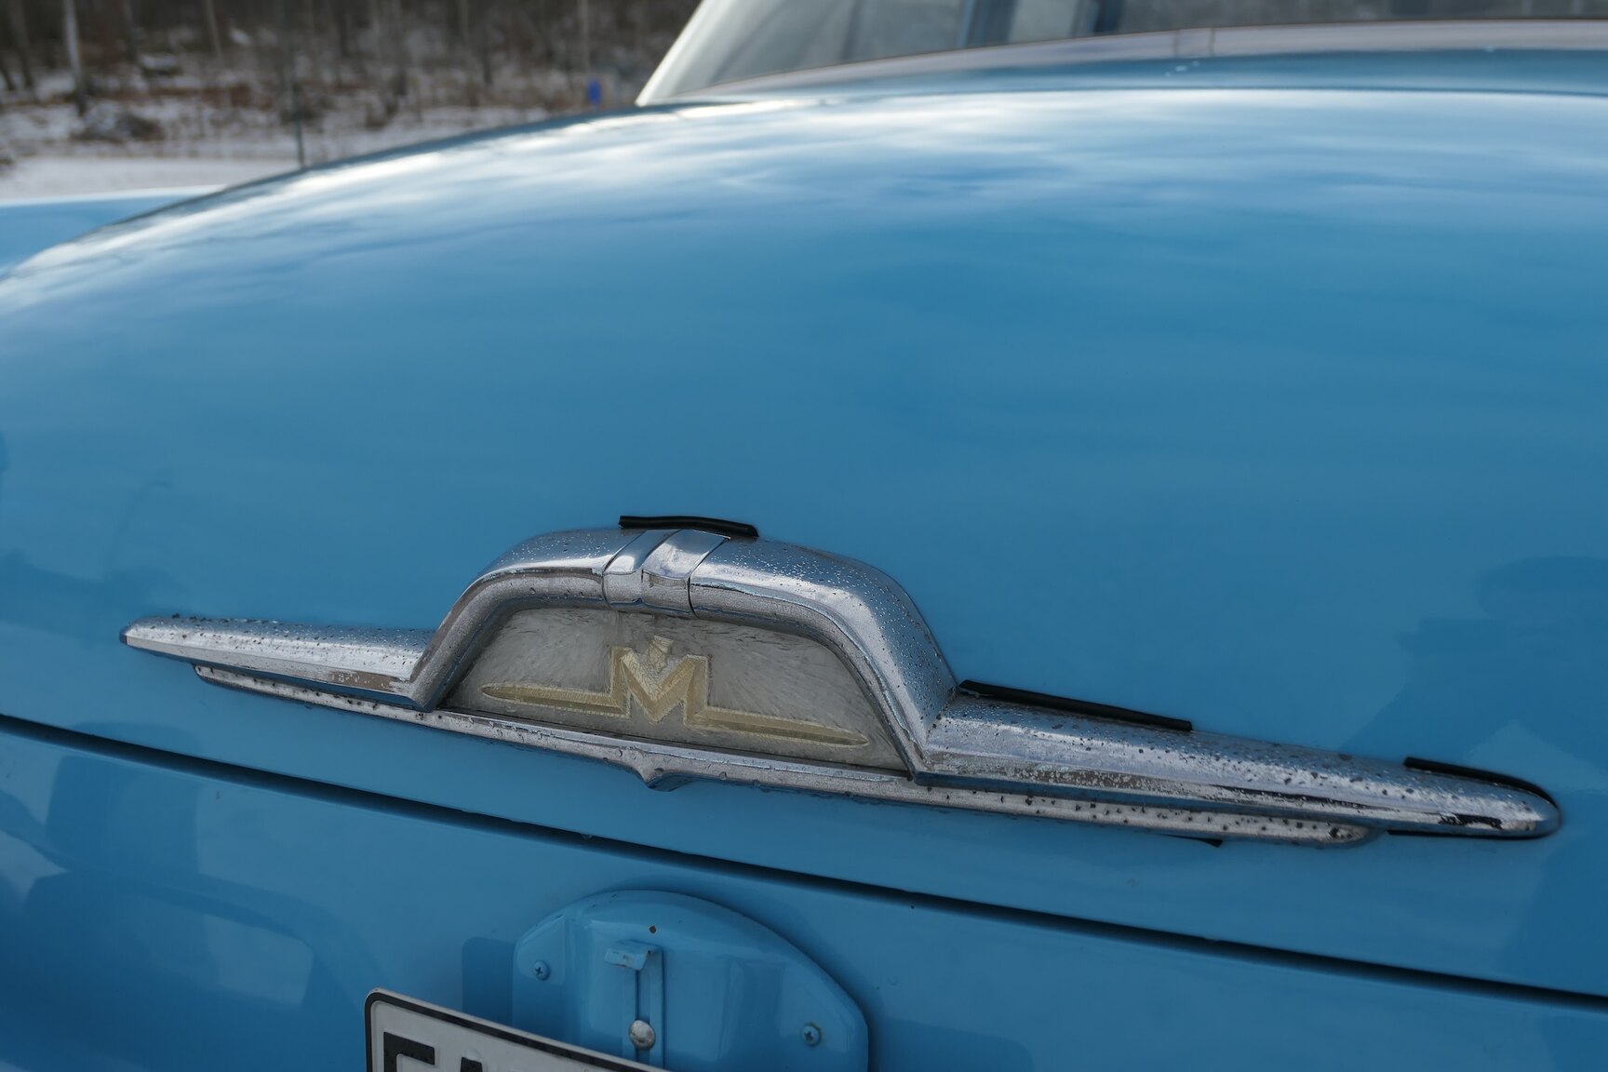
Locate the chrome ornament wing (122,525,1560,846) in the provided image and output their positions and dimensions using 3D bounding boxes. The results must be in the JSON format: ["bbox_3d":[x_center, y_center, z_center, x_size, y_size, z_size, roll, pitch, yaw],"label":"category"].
[{"bbox_3d":[-0.056,0.049,0.637,0.660,0.105,0.043,4,7,28],"label":"chrome ornament wing"}]

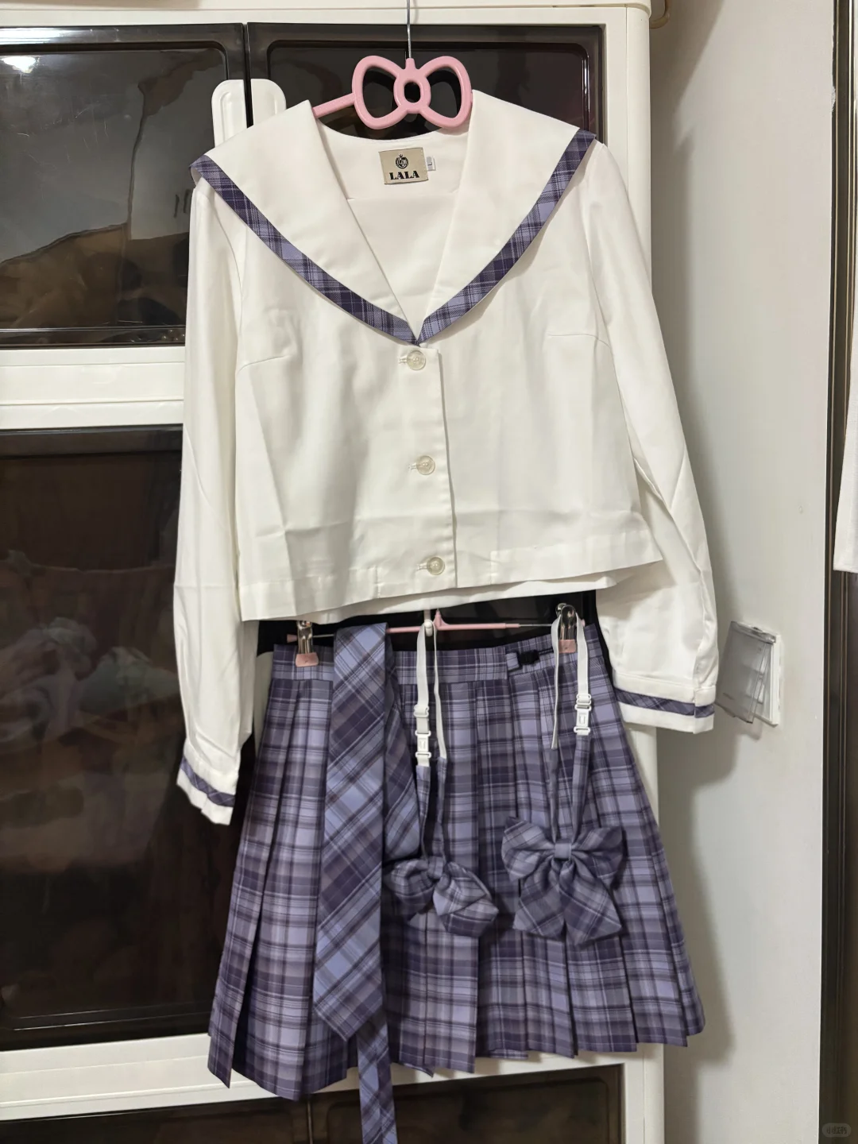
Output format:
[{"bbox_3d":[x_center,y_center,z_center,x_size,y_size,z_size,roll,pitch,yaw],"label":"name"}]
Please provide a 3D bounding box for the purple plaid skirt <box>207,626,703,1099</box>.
[{"bbox_3d":[0.030,0.312,0.935,0.525,0.470,0.110,-3,6,-4],"label":"purple plaid skirt"}]

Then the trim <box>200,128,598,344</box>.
[{"bbox_3d":[-0.032,-0.324,0.842,0.390,0.200,0.070,-5,6,-3],"label":"trim"}]

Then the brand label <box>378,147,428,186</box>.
[{"bbox_3d":[-0.025,-0.406,0.859,0.045,0.034,0.003,-7,6,-3],"label":"brand label"}]

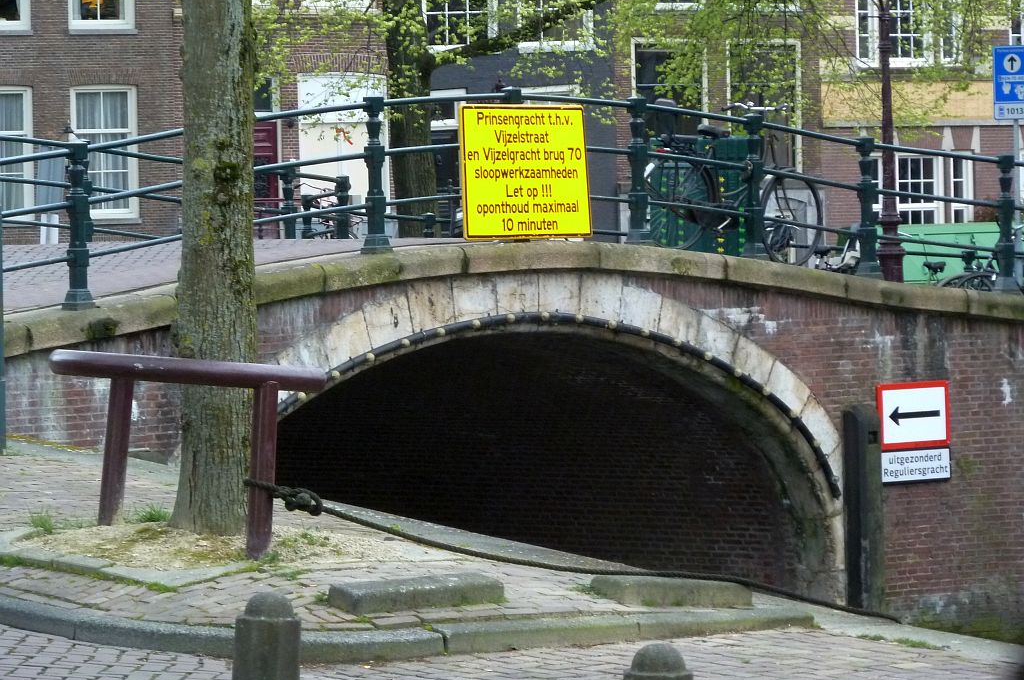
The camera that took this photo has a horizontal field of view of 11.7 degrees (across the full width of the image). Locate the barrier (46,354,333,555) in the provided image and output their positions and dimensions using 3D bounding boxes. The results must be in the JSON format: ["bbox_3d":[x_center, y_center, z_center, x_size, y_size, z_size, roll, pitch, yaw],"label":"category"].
[{"bbox_3d":[-1.593,0.566,24.500,1.372,0.980,0.130,3,1,0],"label":"barrier"}]

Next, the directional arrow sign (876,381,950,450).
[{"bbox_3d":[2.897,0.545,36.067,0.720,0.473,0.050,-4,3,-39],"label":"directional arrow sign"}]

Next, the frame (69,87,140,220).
[{"bbox_3d":[-6.924,-3.179,85.000,1.204,2.261,0.180,-1,1,-20],"label":"frame"}]

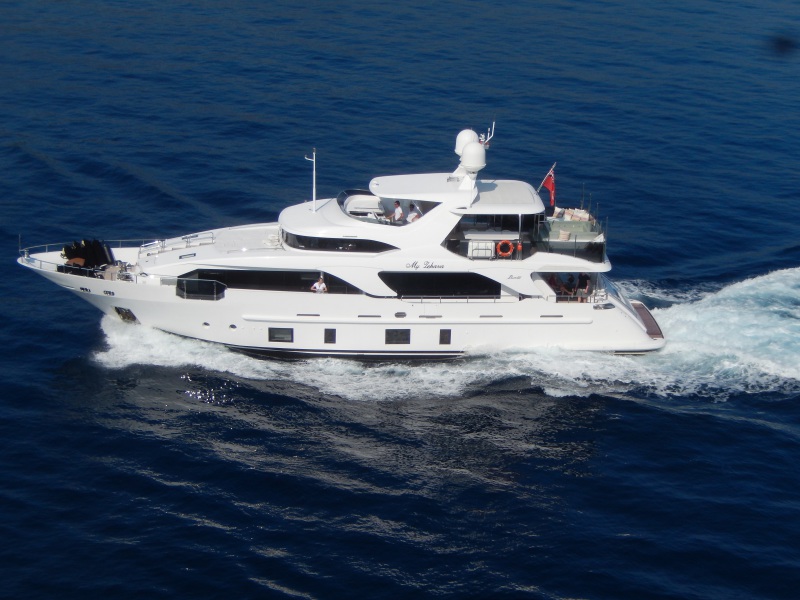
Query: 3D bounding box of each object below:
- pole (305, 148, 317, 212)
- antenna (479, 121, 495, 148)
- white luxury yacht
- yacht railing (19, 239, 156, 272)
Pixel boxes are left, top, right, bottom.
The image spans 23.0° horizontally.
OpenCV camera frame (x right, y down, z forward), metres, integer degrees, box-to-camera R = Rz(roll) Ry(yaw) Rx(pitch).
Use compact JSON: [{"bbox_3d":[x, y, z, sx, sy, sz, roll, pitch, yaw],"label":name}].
[{"bbox_3d":[-4.024,-5.343,87.806,0.528,2.908,0.166,0,16,-6],"label":"pole"},{"bbox_3d":[3.863,-7.426,87.981,0.673,1.242,0.455,0,16,-6],"label":"antenna"},{"bbox_3d":[-2.598,-3.005,88.642,28.928,10.246,7.038,0,16,-6],"label":"white luxury yacht"},{"bbox_3d":[-13.932,-1.908,87.829,6.106,0.621,5.796,0,16,-6],"label":"yacht railing"}]

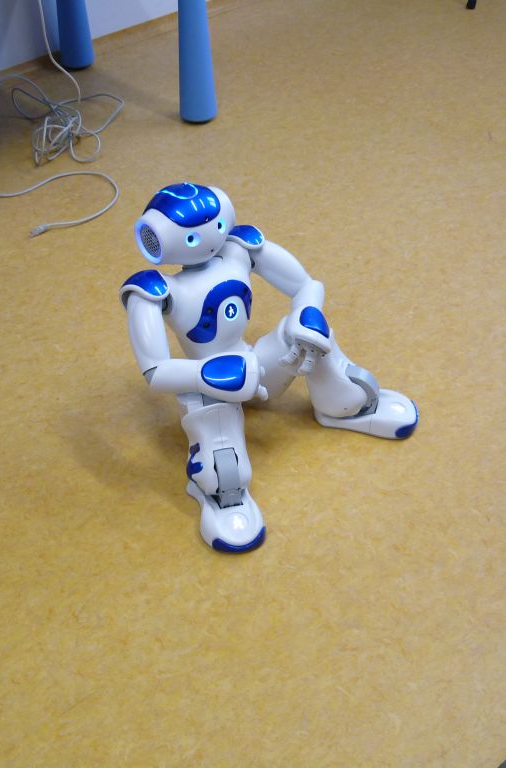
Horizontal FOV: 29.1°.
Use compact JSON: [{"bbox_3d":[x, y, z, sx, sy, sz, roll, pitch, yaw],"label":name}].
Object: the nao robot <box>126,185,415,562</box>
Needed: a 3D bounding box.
[{"bbox_3d":[0.004,-0.079,1.411,0.423,0.371,0.376,-29,47,-31],"label":"nao robot"}]

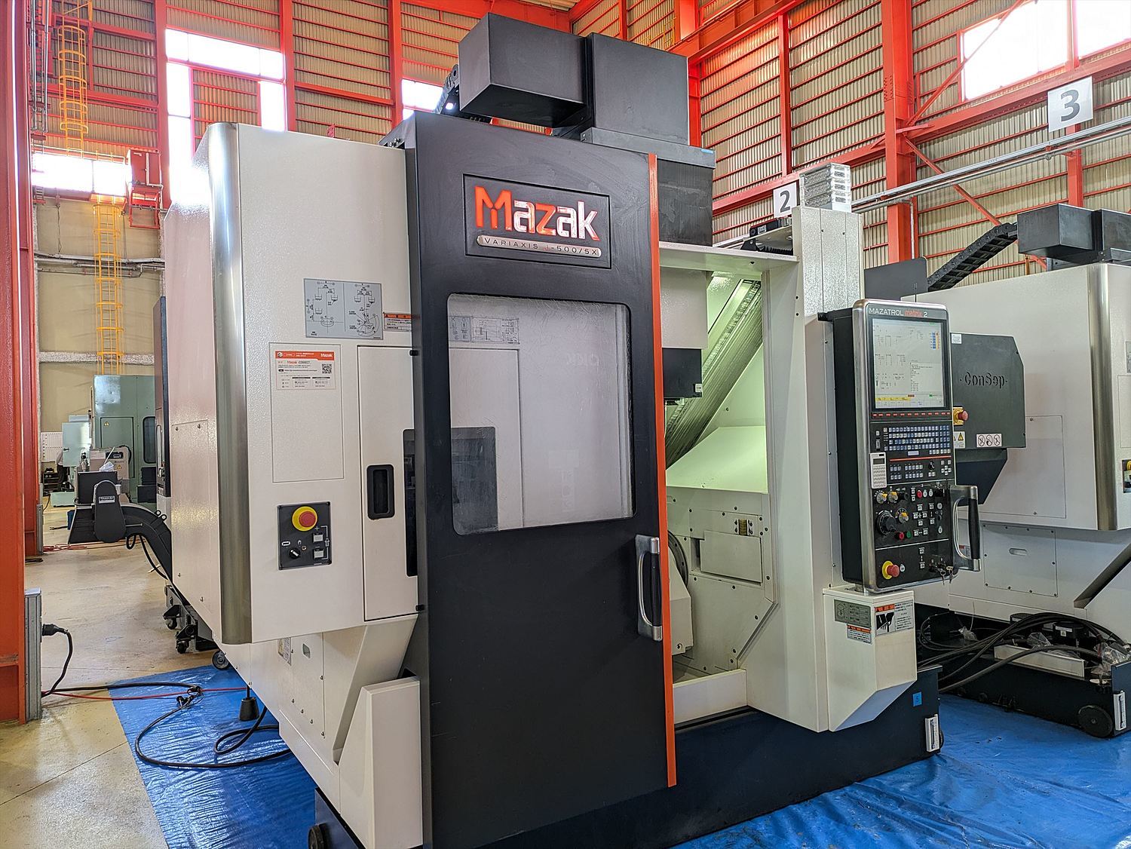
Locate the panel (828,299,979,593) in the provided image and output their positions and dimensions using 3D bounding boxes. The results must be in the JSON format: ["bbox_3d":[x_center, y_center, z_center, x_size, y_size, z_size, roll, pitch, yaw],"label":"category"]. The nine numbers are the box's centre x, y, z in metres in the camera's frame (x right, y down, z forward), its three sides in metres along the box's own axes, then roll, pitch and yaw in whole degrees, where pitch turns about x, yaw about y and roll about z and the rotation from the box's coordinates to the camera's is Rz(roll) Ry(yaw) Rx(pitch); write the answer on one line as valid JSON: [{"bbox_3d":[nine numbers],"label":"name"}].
[{"bbox_3d":[1.152,0.066,2.756,0.453,0.941,0.197,-1,-1,-31],"label":"panel"}]

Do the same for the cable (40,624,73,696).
[{"bbox_3d":[-2.975,1.390,4.780,0.200,0.450,0.250,-1,-1,-32],"label":"cable"}]

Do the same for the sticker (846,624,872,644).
[{"bbox_3d":[0.969,0.692,2.693,0.004,0.045,0.095,-1,-1,-31],"label":"sticker"}]

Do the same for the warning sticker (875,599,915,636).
[{"bbox_3d":[1.087,0.638,2.697,0.196,0.097,0.004,-1,-1,-31],"label":"warning sticker"}]

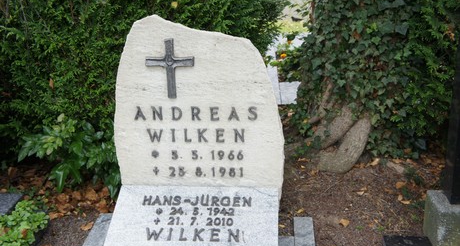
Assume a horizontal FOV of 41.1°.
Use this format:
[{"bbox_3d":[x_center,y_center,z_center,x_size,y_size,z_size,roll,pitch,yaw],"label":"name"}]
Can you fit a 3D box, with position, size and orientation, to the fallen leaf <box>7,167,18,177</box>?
[{"bbox_3d":[-1.168,0.262,3.299,0.057,0.035,0.055,-2,22,0],"label":"fallen leaf"}]

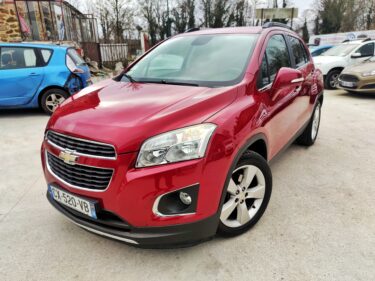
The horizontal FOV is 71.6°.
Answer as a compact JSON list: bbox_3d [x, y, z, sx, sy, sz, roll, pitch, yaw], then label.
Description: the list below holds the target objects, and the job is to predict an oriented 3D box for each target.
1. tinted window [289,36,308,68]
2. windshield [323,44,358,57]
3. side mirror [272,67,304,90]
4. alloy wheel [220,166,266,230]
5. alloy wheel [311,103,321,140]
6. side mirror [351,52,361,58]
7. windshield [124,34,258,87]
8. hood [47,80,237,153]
[{"bbox_3d":[1.317,-1.037,3.051,0.060,0.380,0.740,-15,6,39],"label":"tinted window"},{"bbox_3d":[5.826,-3.413,9.925,0.840,0.120,1.320,-36,20,2],"label":"windshield"},{"bbox_3d":[0.811,-0.498,2.087,0.230,0.180,0.180,11,22,34],"label":"side mirror"},{"bbox_3d":[0.380,0.407,2.025,0.480,0.480,0.180,-14,22,-33],"label":"alloy wheel"},{"bbox_3d":[1.870,-0.275,3.951,0.180,0.480,0.480,11,22,34],"label":"alloy wheel"},{"bbox_3d":[5.924,-2.955,9.067,0.160,0.180,0.240,-5,18,-9],"label":"side mirror"},{"bbox_3d":[0.024,-0.782,2.514,1.360,0.130,0.950,11,48,34],"label":"windshield"},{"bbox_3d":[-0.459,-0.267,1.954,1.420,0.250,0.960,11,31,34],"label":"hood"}]

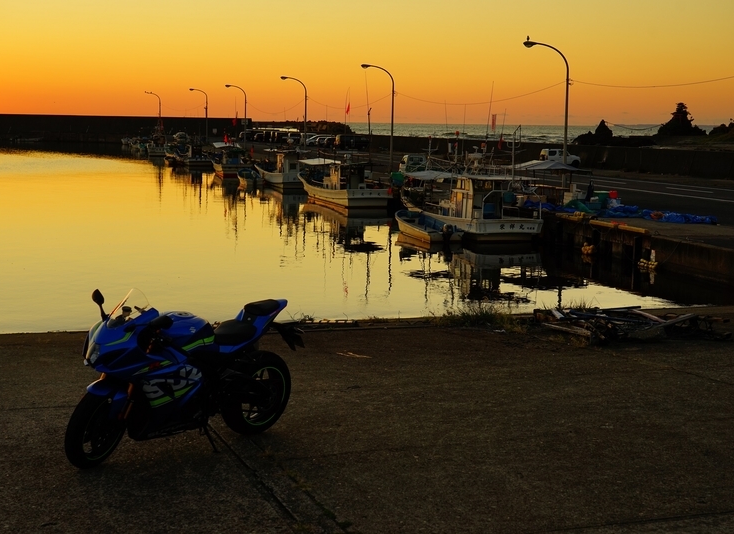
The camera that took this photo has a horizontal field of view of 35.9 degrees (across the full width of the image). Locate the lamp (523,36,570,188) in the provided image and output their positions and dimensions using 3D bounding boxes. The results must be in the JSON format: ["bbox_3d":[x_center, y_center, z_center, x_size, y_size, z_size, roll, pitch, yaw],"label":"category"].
[{"bbox_3d":[9.504,-7.897,60.377,2.720,8.200,0.350,-2,8,-18],"label":"lamp"}]

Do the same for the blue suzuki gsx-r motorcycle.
[{"bbox_3d":[-1.250,0.745,8.020,0.740,1.140,2.060,13,12,41],"label":"blue suzuki gsx-r motorcycle"}]

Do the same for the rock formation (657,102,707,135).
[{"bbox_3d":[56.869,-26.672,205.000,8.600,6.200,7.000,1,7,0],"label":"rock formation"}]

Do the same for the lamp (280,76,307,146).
[{"bbox_3d":[-7.303,-14.861,113.076,2.720,8.200,0.350,-2,8,-18],"label":"lamp"}]

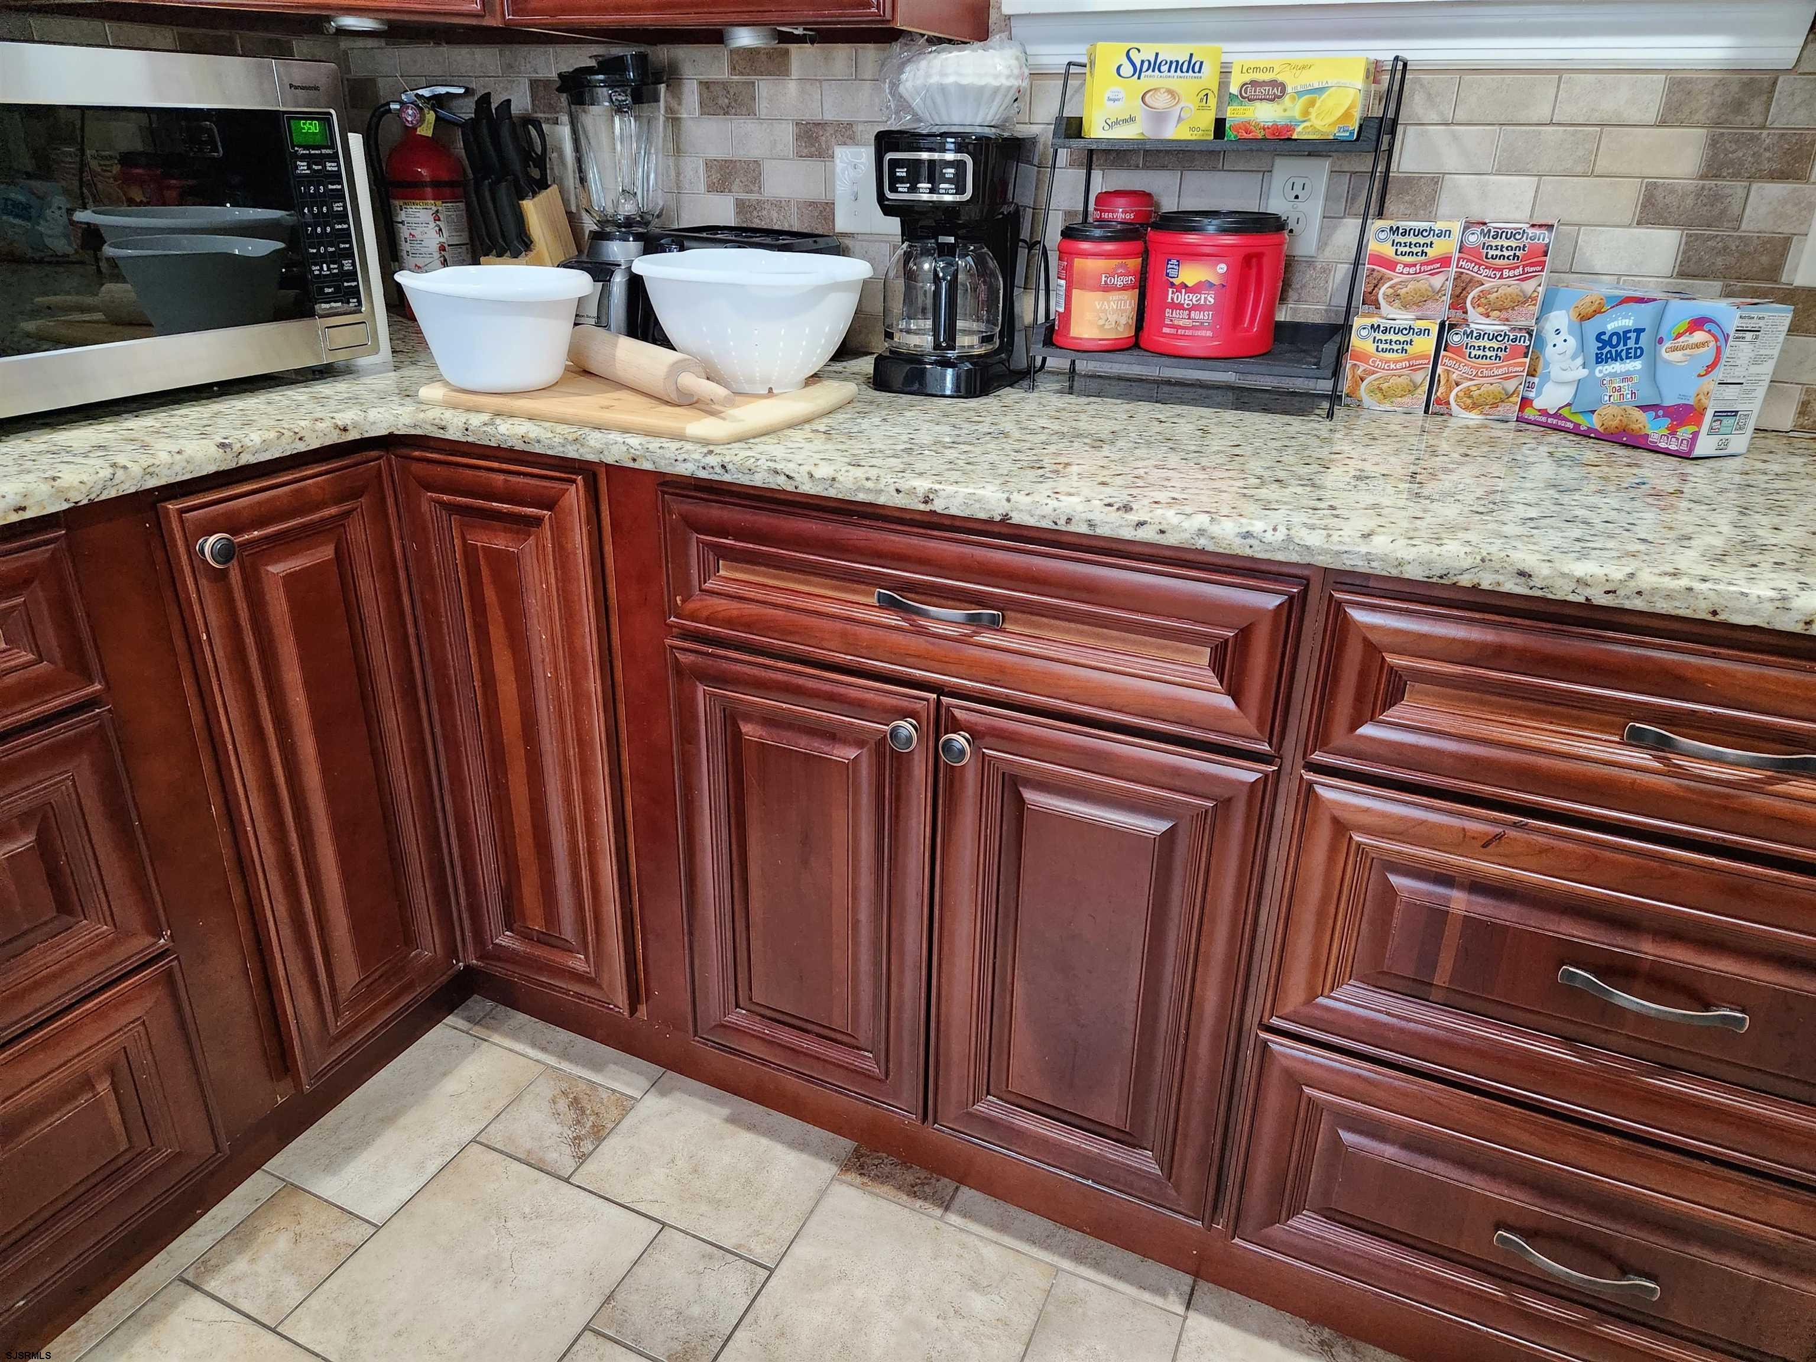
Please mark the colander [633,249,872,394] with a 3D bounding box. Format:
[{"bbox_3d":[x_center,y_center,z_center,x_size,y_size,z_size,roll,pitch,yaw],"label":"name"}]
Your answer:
[{"bbox_3d":[-0.178,-0.419,1.413,0.272,0.140,0.272,-6,25,-16],"label":"colander"}]

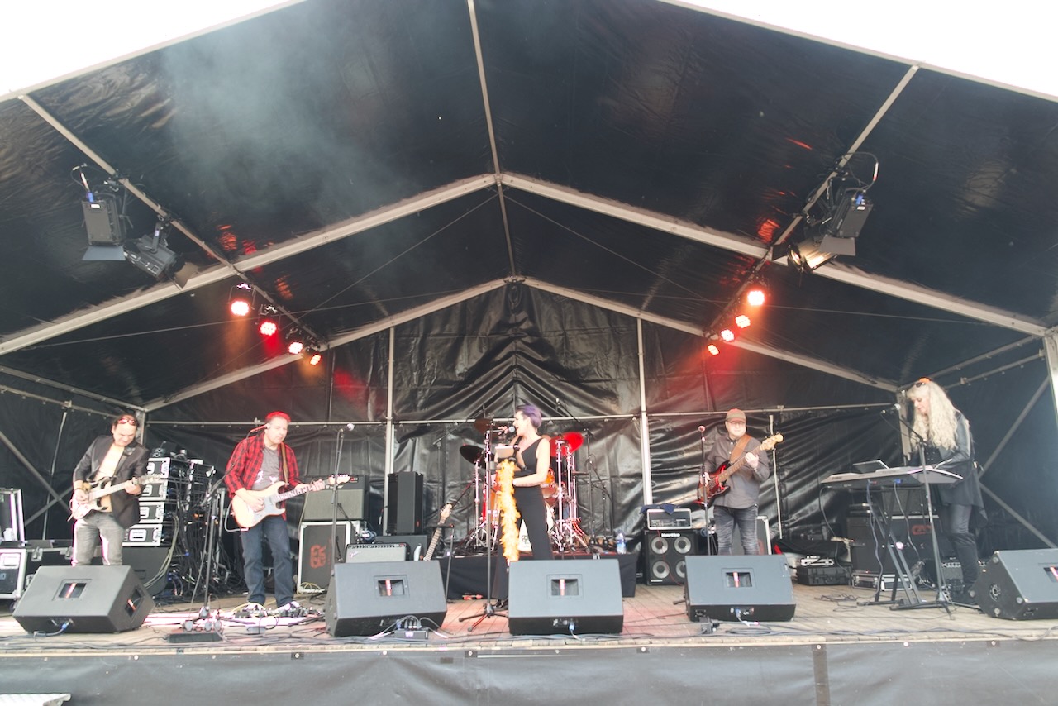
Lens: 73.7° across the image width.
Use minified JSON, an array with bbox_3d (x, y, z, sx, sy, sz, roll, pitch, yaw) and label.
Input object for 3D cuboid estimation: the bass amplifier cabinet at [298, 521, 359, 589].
[{"bbox_3d":[-2.230,2.275,7.915,0.550,0.740,0.430,-1,-14,1],"label":"bass amplifier cabinet"}]

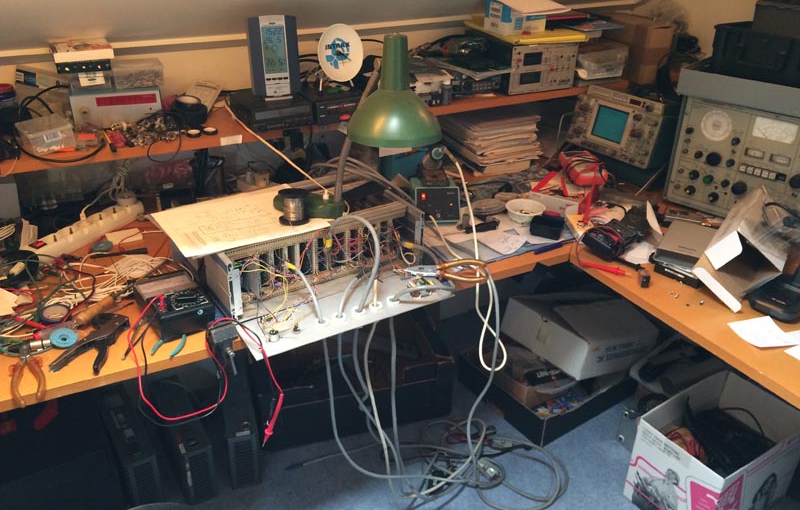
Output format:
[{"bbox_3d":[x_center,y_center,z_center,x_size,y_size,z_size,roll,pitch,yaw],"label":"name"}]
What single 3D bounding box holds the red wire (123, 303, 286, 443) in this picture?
[{"bbox_3d":[-0.403,0.245,1.394,0.270,0.300,0.200,-13,30,-23],"label":"red wire"}]

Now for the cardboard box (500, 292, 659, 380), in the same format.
[{"bbox_3d":[0.583,0.248,2.181,0.358,0.119,0.327,-2,23,-37],"label":"cardboard box"}]

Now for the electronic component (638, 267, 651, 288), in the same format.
[{"bbox_3d":[0.576,0.055,1.577,0.020,0.030,0.034,0,27,2],"label":"electronic component"}]

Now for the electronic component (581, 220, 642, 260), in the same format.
[{"bbox_3d":[0.528,-0.031,1.664,0.097,0.045,0.148,22,35,34],"label":"electronic component"}]

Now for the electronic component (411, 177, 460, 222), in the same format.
[{"bbox_3d":[0.093,-0.143,1.707,0.107,0.094,0.100,-1,27,-2],"label":"electronic component"}]

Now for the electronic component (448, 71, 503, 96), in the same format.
[{"bbox_3d":[0.180,-0.514,1.955,0.160,0.050,0.180,-11,31,-21],"label":"electronic component"}]

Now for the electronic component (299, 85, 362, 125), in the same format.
[{"bbox_3d":[-0.176,-0.442,1.922,0.200,0.062,0.200,-13,30,-23],"label":"electronic component"}]

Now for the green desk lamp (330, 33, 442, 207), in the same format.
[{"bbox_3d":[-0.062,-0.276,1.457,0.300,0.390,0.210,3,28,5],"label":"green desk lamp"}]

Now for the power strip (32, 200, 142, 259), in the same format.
[{"bbox_3d":[-0.736,-0.055,1.594,0.052,0.045,0.315,13,30,24],"label":"power strip"}]

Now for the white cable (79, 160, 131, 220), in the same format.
[{"bbox_3d":[-0.758,-0.162,1.728,0.140,0.150,0.070,-13,31,-24],"label":"white cable"}]

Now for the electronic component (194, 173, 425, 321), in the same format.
[{"bbox_3d":[-0.199,-0.025,1.544,0.465,0.133,0.210,-16,32,-28],"label":"electronic component"}]

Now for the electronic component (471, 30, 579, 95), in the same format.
[{"bbox_3d":[0.358,-0.592,2.016,0.225,0.133,0.260,-12,31,-21],"label":"electronic component"}]

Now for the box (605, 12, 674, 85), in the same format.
[{"bbox_3d":[0.879,-0.762,2.478,0.120,0.208,0.205,-13,30,-23],"label":"box"}]

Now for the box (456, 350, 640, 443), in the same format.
[{"bbox_3d":[0.483,0.402,2.227,0.410,0.107,0.390,-17,31,-30],"label":"box"}]

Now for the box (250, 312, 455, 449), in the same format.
[{"bbox_3d":[-0.180,0.397,2.321,0.615,0.227,0.400,-8,28,-14],"label":"box"}]

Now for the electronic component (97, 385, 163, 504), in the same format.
[{"bbox_3d":[-0.782,0.546,1.935,0.078,0.187,0.360,-17,33,-29],"label":"electronic component"}]

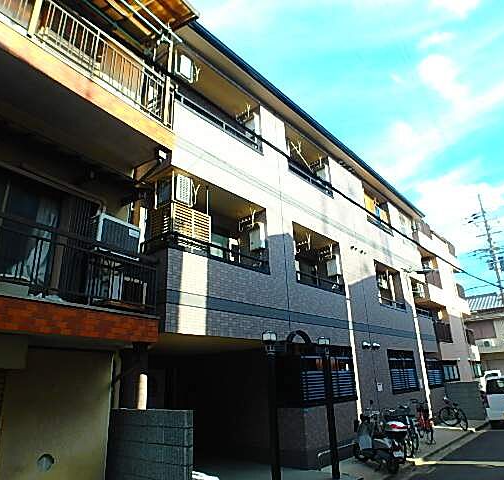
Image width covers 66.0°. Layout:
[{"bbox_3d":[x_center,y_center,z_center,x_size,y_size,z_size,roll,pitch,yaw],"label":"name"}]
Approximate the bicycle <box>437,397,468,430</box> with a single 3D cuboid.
[{"bbox_3d":[6.335,5.313,12.073,0.560,1.000,1.700,-5,-20,8],"label":"bicycle"}]

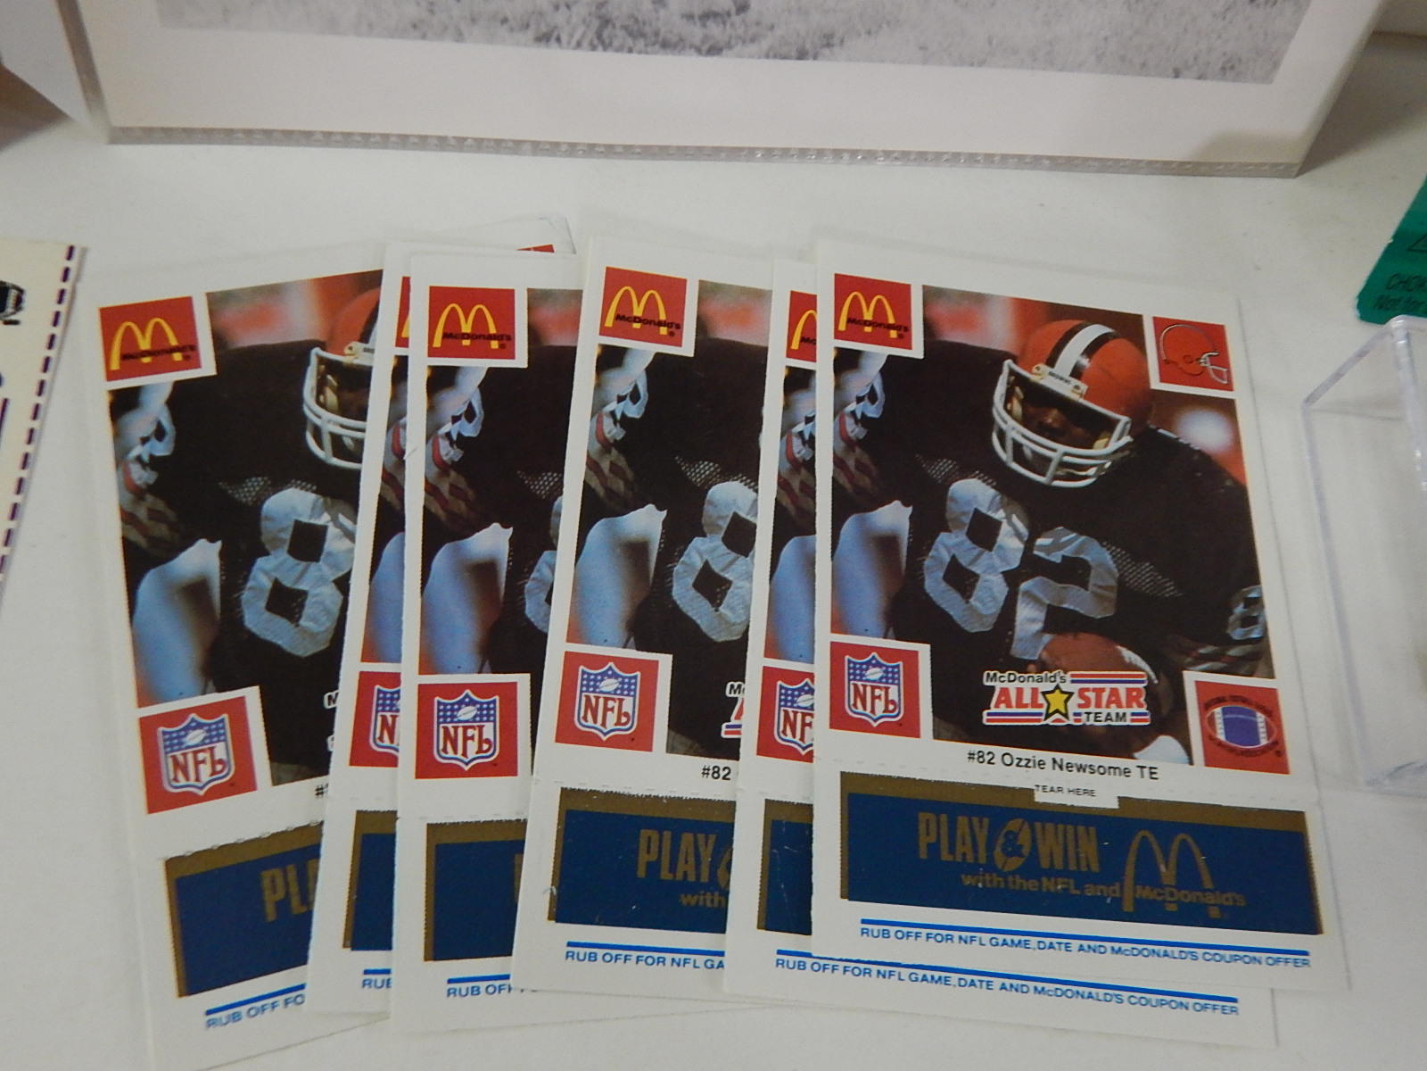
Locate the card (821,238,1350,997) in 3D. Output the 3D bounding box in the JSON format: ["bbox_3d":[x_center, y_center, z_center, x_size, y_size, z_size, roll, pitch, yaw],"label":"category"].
[{"bbox_3d":[0.054,0.006,0.183,0.078,0.001,0.119,6,66,-6],"label":"card"}]

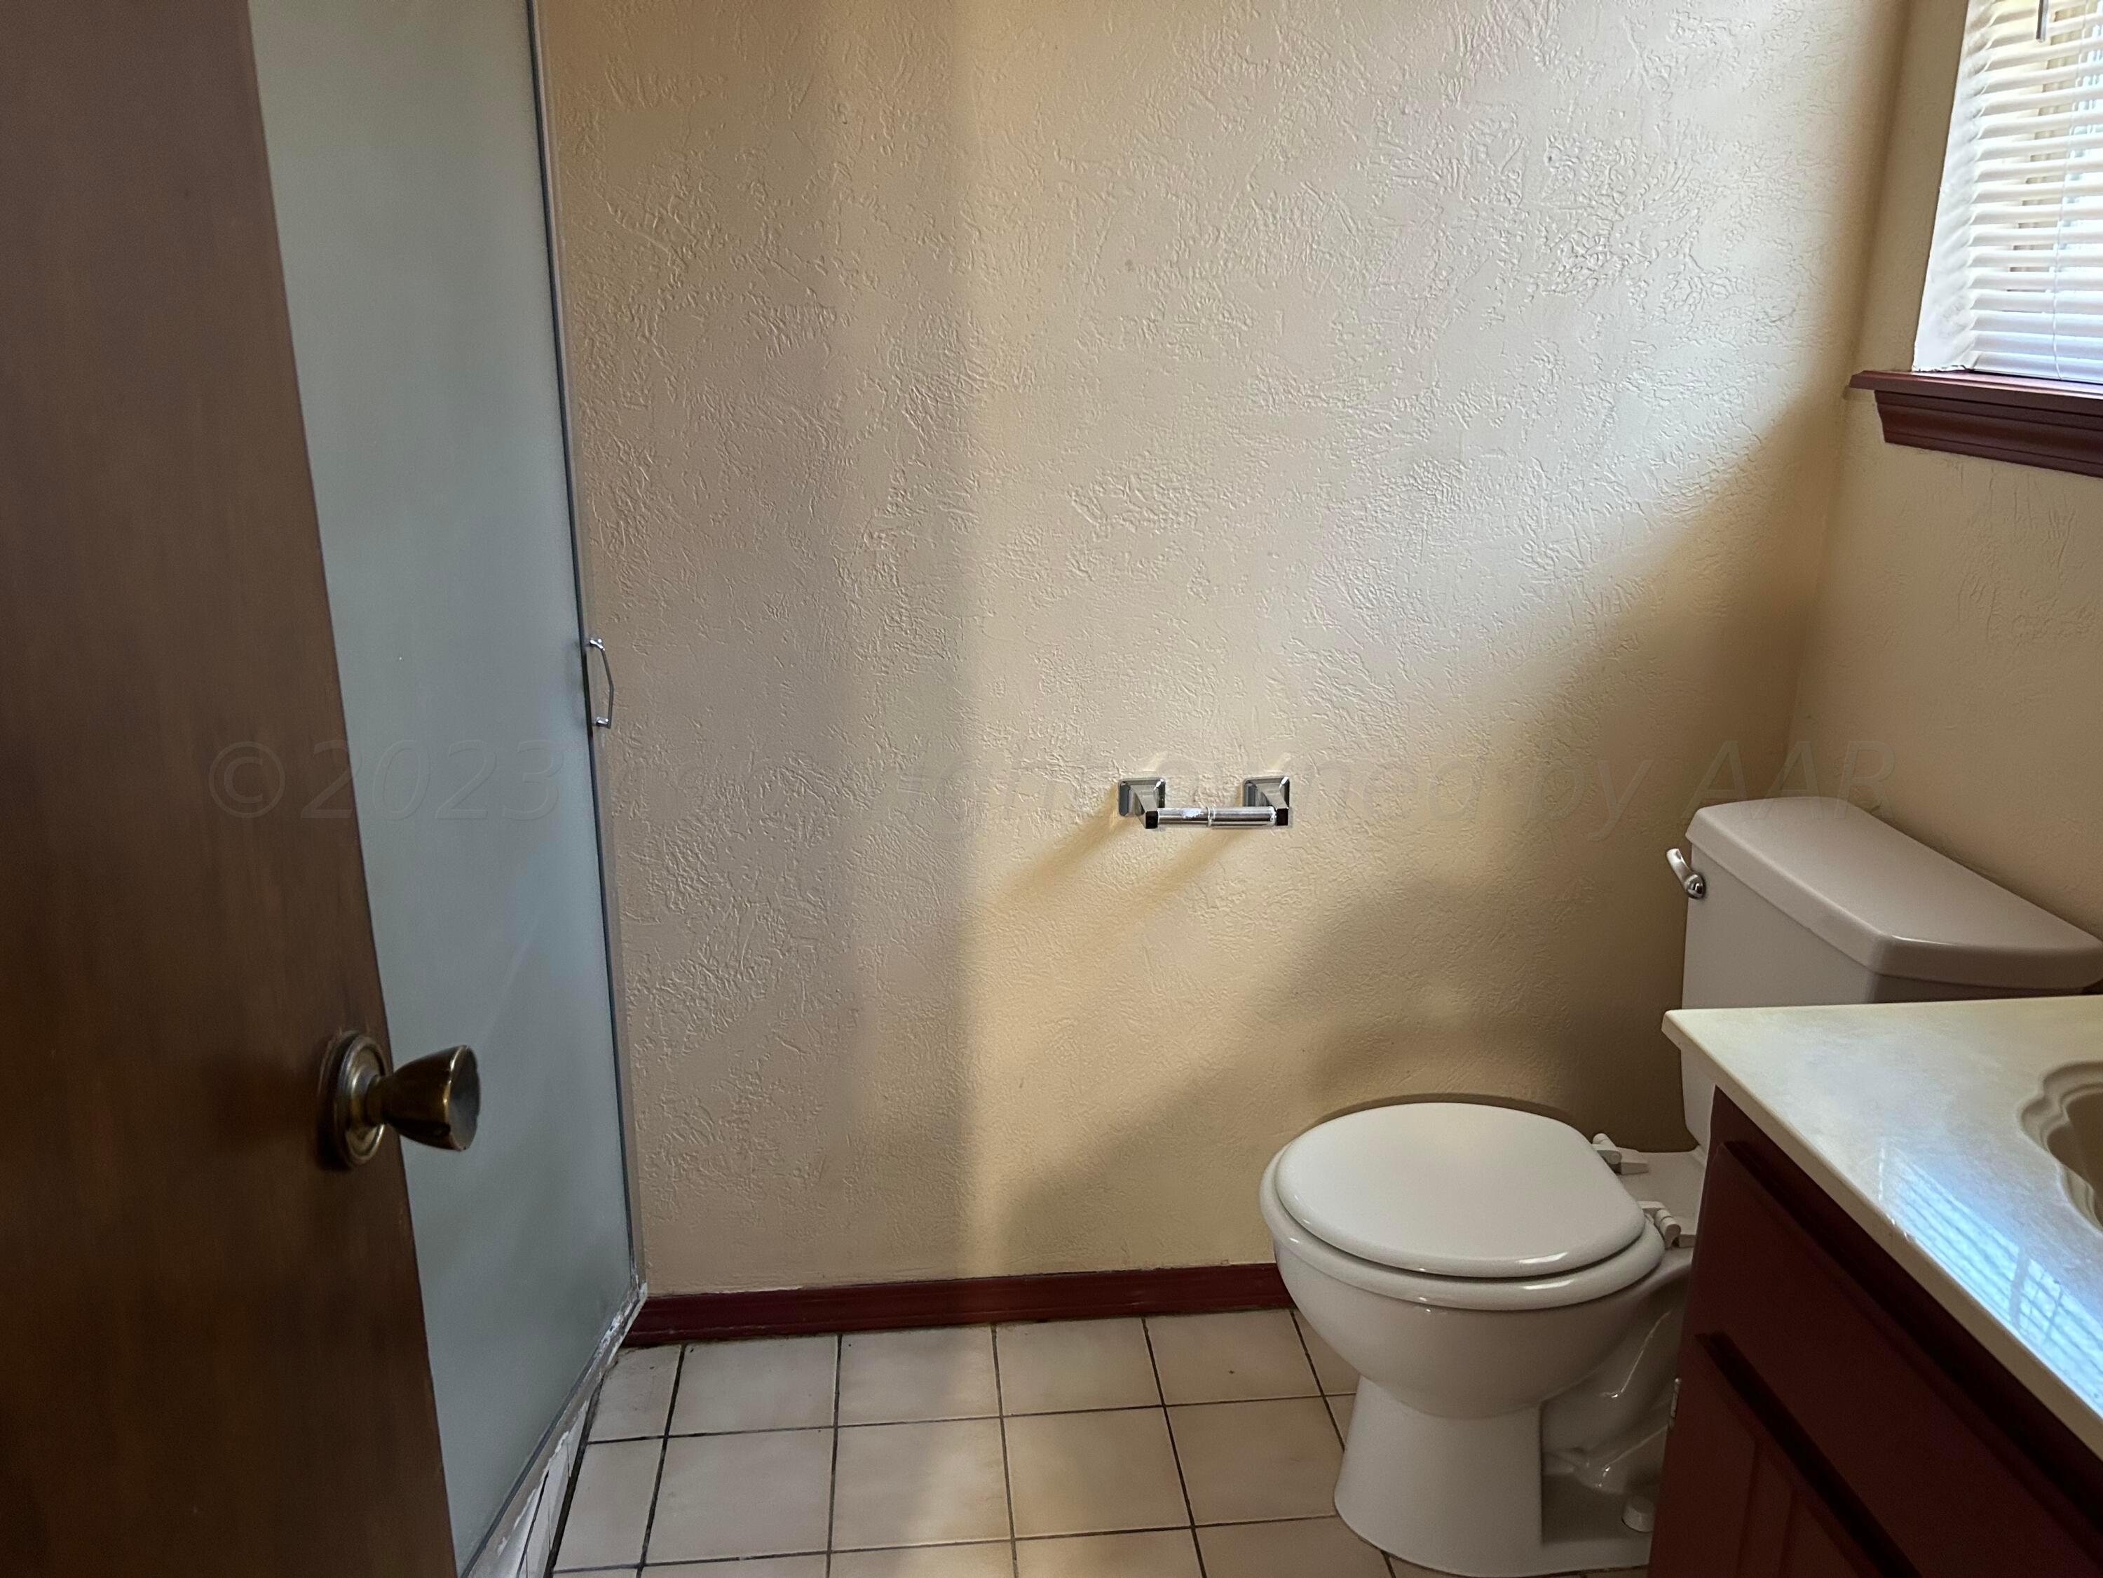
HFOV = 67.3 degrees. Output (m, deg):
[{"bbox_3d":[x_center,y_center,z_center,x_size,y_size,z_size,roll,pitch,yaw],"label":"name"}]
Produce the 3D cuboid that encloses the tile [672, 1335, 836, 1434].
[{"bbox_3d":[-0.374,0.760,2.010,0.199,0.009,0.175,-1,18,-5],"label":"tile"}]

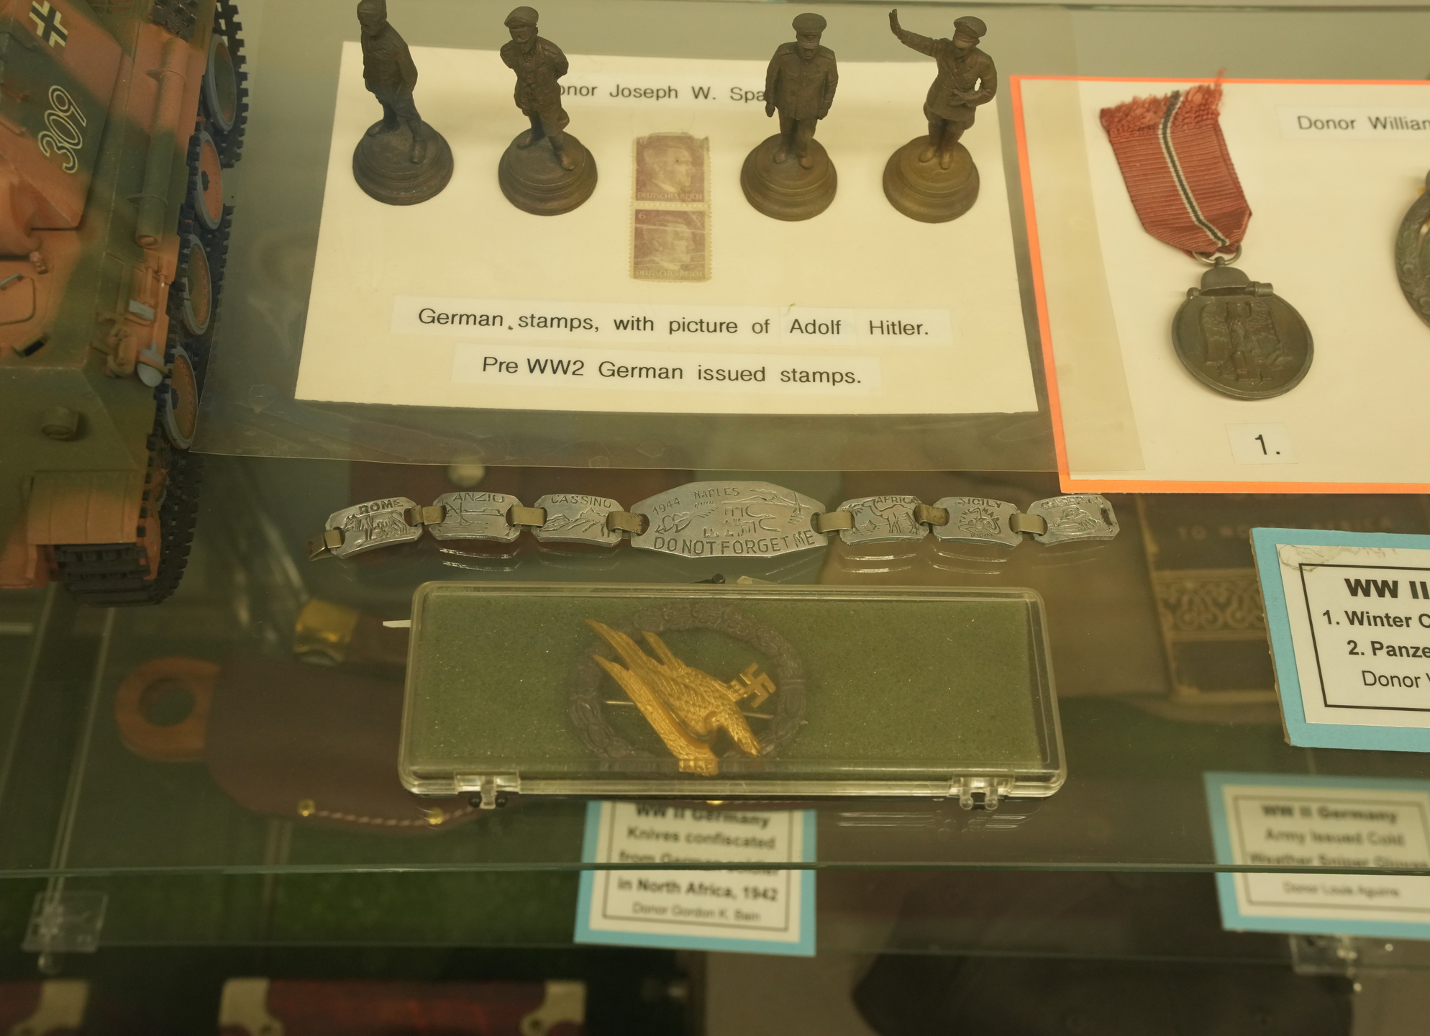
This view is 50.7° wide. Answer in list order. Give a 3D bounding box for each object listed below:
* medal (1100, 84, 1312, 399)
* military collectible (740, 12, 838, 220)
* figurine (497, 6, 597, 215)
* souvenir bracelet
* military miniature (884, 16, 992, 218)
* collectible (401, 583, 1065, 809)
[{"bbox_3d":[0.133,-0.079,0.409,0.039,0.005,0.107,-4,64,-5],"label":"medal"},{"bbox_3d":[0.022,-0.104,0.385,0.026,0.061,0.026,6,63,0],"label":"military collectible"},{"bbox_3d":[-0.044,-0.105,0.382,0.027,0.060,0.027,14,63,4],"label":"figurine"},{"bbox_3d":[0.001,0.000,0.362,0.193,0.006,0.021,0,63,-3],"label":"souvenir bracelet"},{"bbox_3d":[0.058,-0.106,0.387,0.033,0.061,0.027,19,64,7],"label":"military miniature"},{"bbox_3d":[0.004,0.038,0.337,0.147,0.017,0.053,1,63,-3],"label":"collectible"}]

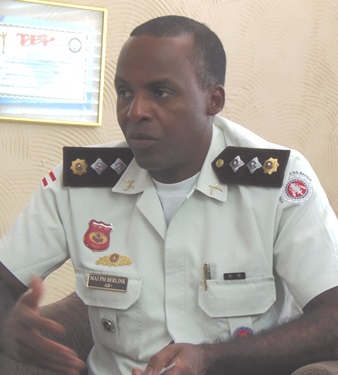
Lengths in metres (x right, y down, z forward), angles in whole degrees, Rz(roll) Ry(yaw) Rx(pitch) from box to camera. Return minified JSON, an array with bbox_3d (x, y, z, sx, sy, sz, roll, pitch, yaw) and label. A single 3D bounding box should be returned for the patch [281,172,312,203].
[{"bbox_3d":[0.199,0.001,2.230,0.049,0.050,0.006,-22,-19,-16],"label":"patch"}]

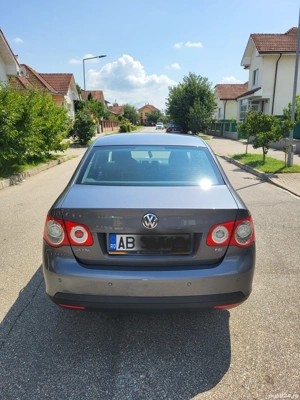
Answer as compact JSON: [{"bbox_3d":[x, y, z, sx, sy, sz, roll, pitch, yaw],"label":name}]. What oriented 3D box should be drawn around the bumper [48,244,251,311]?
[{"bbox_3d":[-0.003,0.562,2.162,1.750,0.390,0.520,0,15,0],"label":"bumper"}]

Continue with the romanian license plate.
[{"bbox_3d":[0.000,0.287,1.940,0.525,0.125,0.025,0,15,0],"label":"romanian license plate"}]

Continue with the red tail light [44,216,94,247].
[{"bbox_3d":[-0.590,0.254,2.134,0.440,0.200,0.290,0,15,0],"label":"red tail light"}]

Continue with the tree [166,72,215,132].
[{"bbox_3d":[4.680,-10.892,34.363,5.600,6.900,5.600,0,15,0],"label":"tree"}]

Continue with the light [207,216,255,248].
[{"bbox_3d":[0.590,0.254,2.134,0.440,0.200,0.290,0,15,0],"label":"light"}]

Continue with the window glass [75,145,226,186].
[{"bbox_3d":[0.005,-0.314,2.698,1.260,0.120,0.590,0,43,0],"label":"window glass"}]

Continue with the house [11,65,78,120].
[{"bbox_3d":[-12.400,-9.929,30.480,10.000,7.000,11.000,0,15,1],"label":"house"}]

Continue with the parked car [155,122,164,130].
[{"bbox_3d":[2.200,-15.307,61.839,1.780,1.550,4.300,0,15,1],"label":"parked car"}]

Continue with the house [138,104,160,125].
[{"bbox_3d":[-0.300,-29.794,105.908,8.000,7.400,9.000,0,15,1],"label":"house"}]

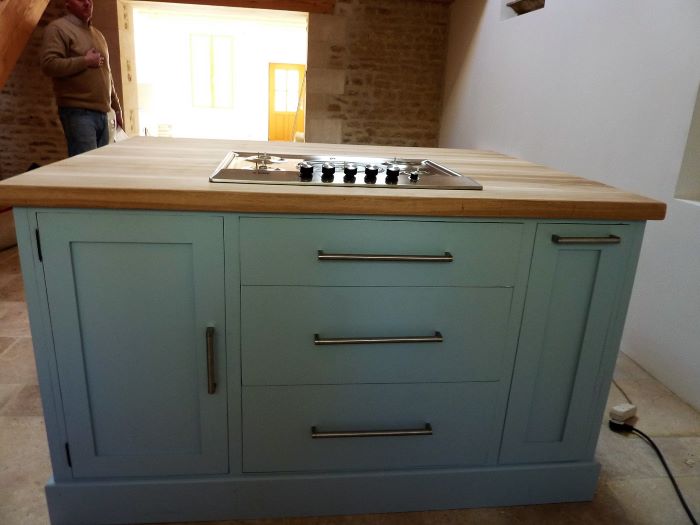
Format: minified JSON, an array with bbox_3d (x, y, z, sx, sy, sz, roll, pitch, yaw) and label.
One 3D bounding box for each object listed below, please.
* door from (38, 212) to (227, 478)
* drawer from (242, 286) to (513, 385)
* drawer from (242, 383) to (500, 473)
[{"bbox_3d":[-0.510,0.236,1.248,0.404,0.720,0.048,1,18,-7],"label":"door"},{"bbox_3d":[0.051,0.127,1.524,0.700,0.277,0.480,1,18,-7],"label":"drawer"},{"bbox_3d":[0.037,0.390,1.611,0.700,0.276,0.480,1,18,-7],"label":"drawer"}]

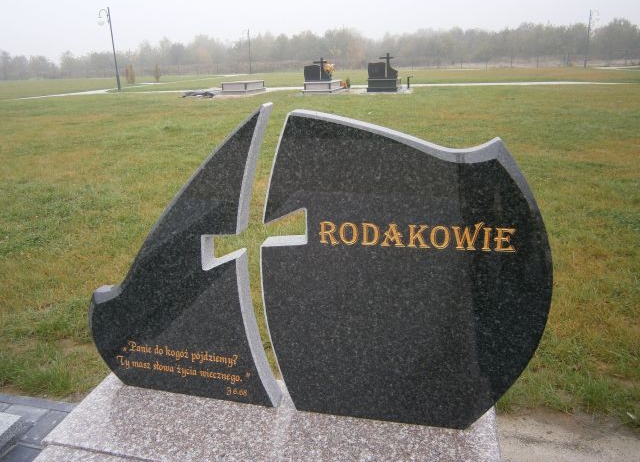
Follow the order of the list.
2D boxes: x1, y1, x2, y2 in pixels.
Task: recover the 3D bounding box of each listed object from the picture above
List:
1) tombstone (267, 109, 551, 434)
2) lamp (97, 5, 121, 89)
[{"bbox_3d":[0.239,0.142,1.400,0.817,0.968,0.086,3,20,12],"label":"tombstone"},{"bbox_3d":[-12.425,-10.753,28.400,0.800,4.650,0.420,-2,20,1],"label":"lamp"}]

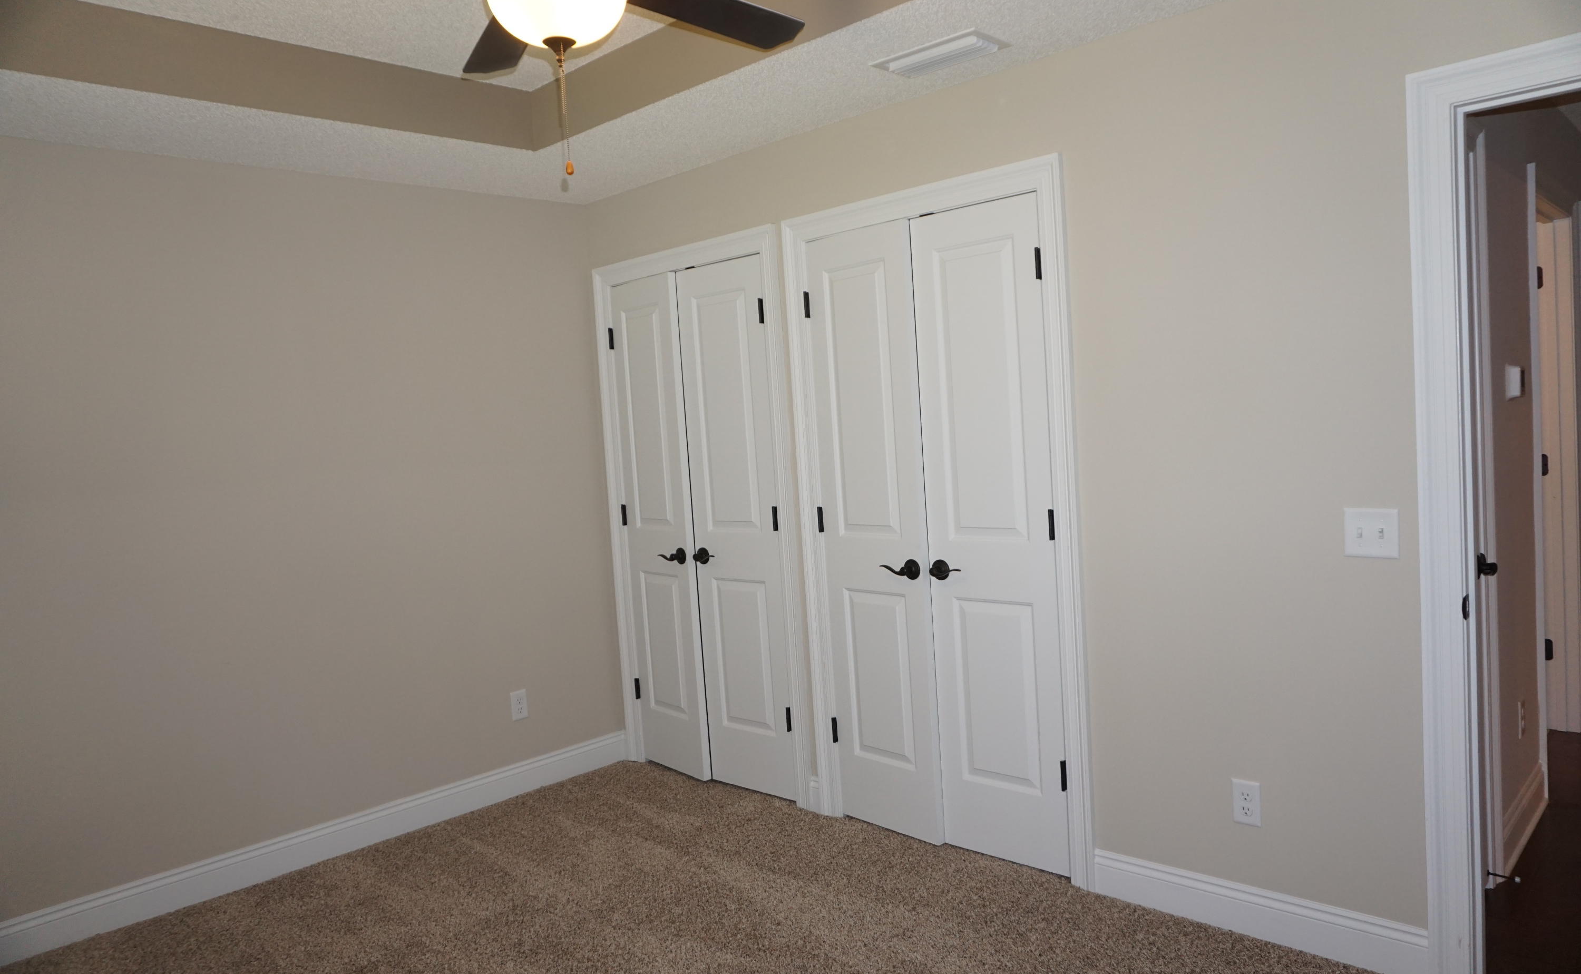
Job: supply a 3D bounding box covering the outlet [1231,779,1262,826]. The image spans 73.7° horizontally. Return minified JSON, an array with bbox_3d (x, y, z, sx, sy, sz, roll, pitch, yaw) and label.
[{"bbox_3d":[1.192,0.828,2.757,0.071,0.116,0.010,0,5,44],"label":"outlet"}]

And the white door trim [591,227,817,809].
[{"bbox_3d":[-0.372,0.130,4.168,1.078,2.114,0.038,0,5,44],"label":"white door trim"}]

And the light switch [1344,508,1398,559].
[{"bbox_3d":[1.373,0.111,2.495,0.117,0.116,0.012,0,5,44],"label":"light switch"}]

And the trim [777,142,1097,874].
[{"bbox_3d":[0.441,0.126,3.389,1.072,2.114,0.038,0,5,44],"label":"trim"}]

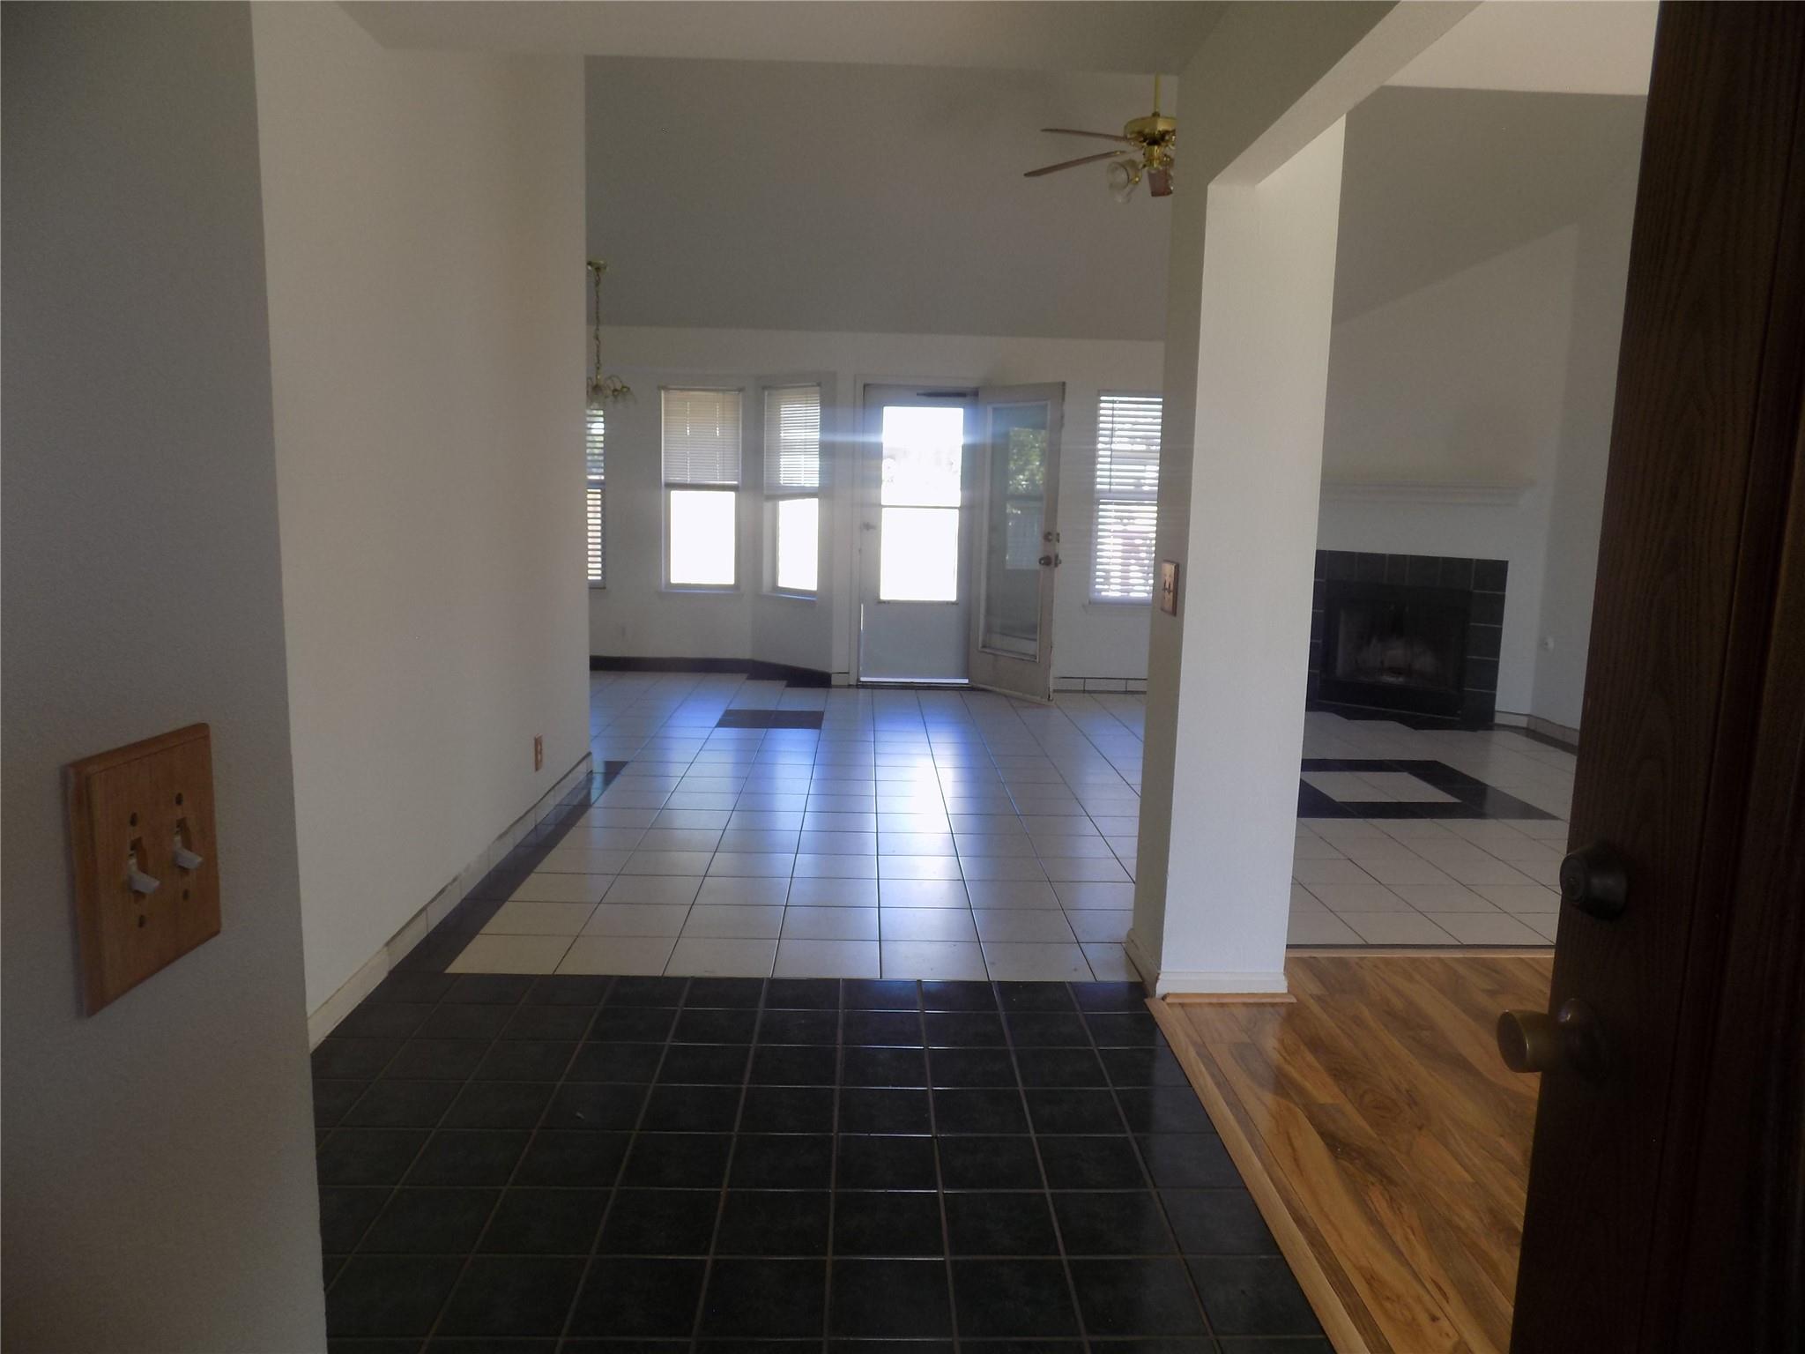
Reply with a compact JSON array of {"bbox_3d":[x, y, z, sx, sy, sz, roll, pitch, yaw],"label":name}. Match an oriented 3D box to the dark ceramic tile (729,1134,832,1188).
[{"bbox_3d":[-0.240,0.974,2.405,0.200,0.010,0.200,1,8,-2],"label":"dark ceramic tile"}]

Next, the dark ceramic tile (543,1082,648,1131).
[{"bbox_3d":[-0.660,0.935,2.595,0.200,0.010,0.200,1,8,-2],"label":"dark ceramic tile"}]

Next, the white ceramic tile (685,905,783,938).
[{"bbox_3d":[-0.529,0.778,3.785,0.301,0.010,0.301,1,8,-2],"label":"white ceramic tile"}]

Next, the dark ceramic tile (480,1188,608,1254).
[{"bbox_3d":[-0.646,0.994,2.183,0.197,0.010,0.197,1,8,-2],"label":"dark ceramic tile"}]

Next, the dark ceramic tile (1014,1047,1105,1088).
[{"bbox_3d":[0.372,0.933,2.850,0.202,0.010,0.202,1,8,-2],"label":"dark ceramic tile"}]

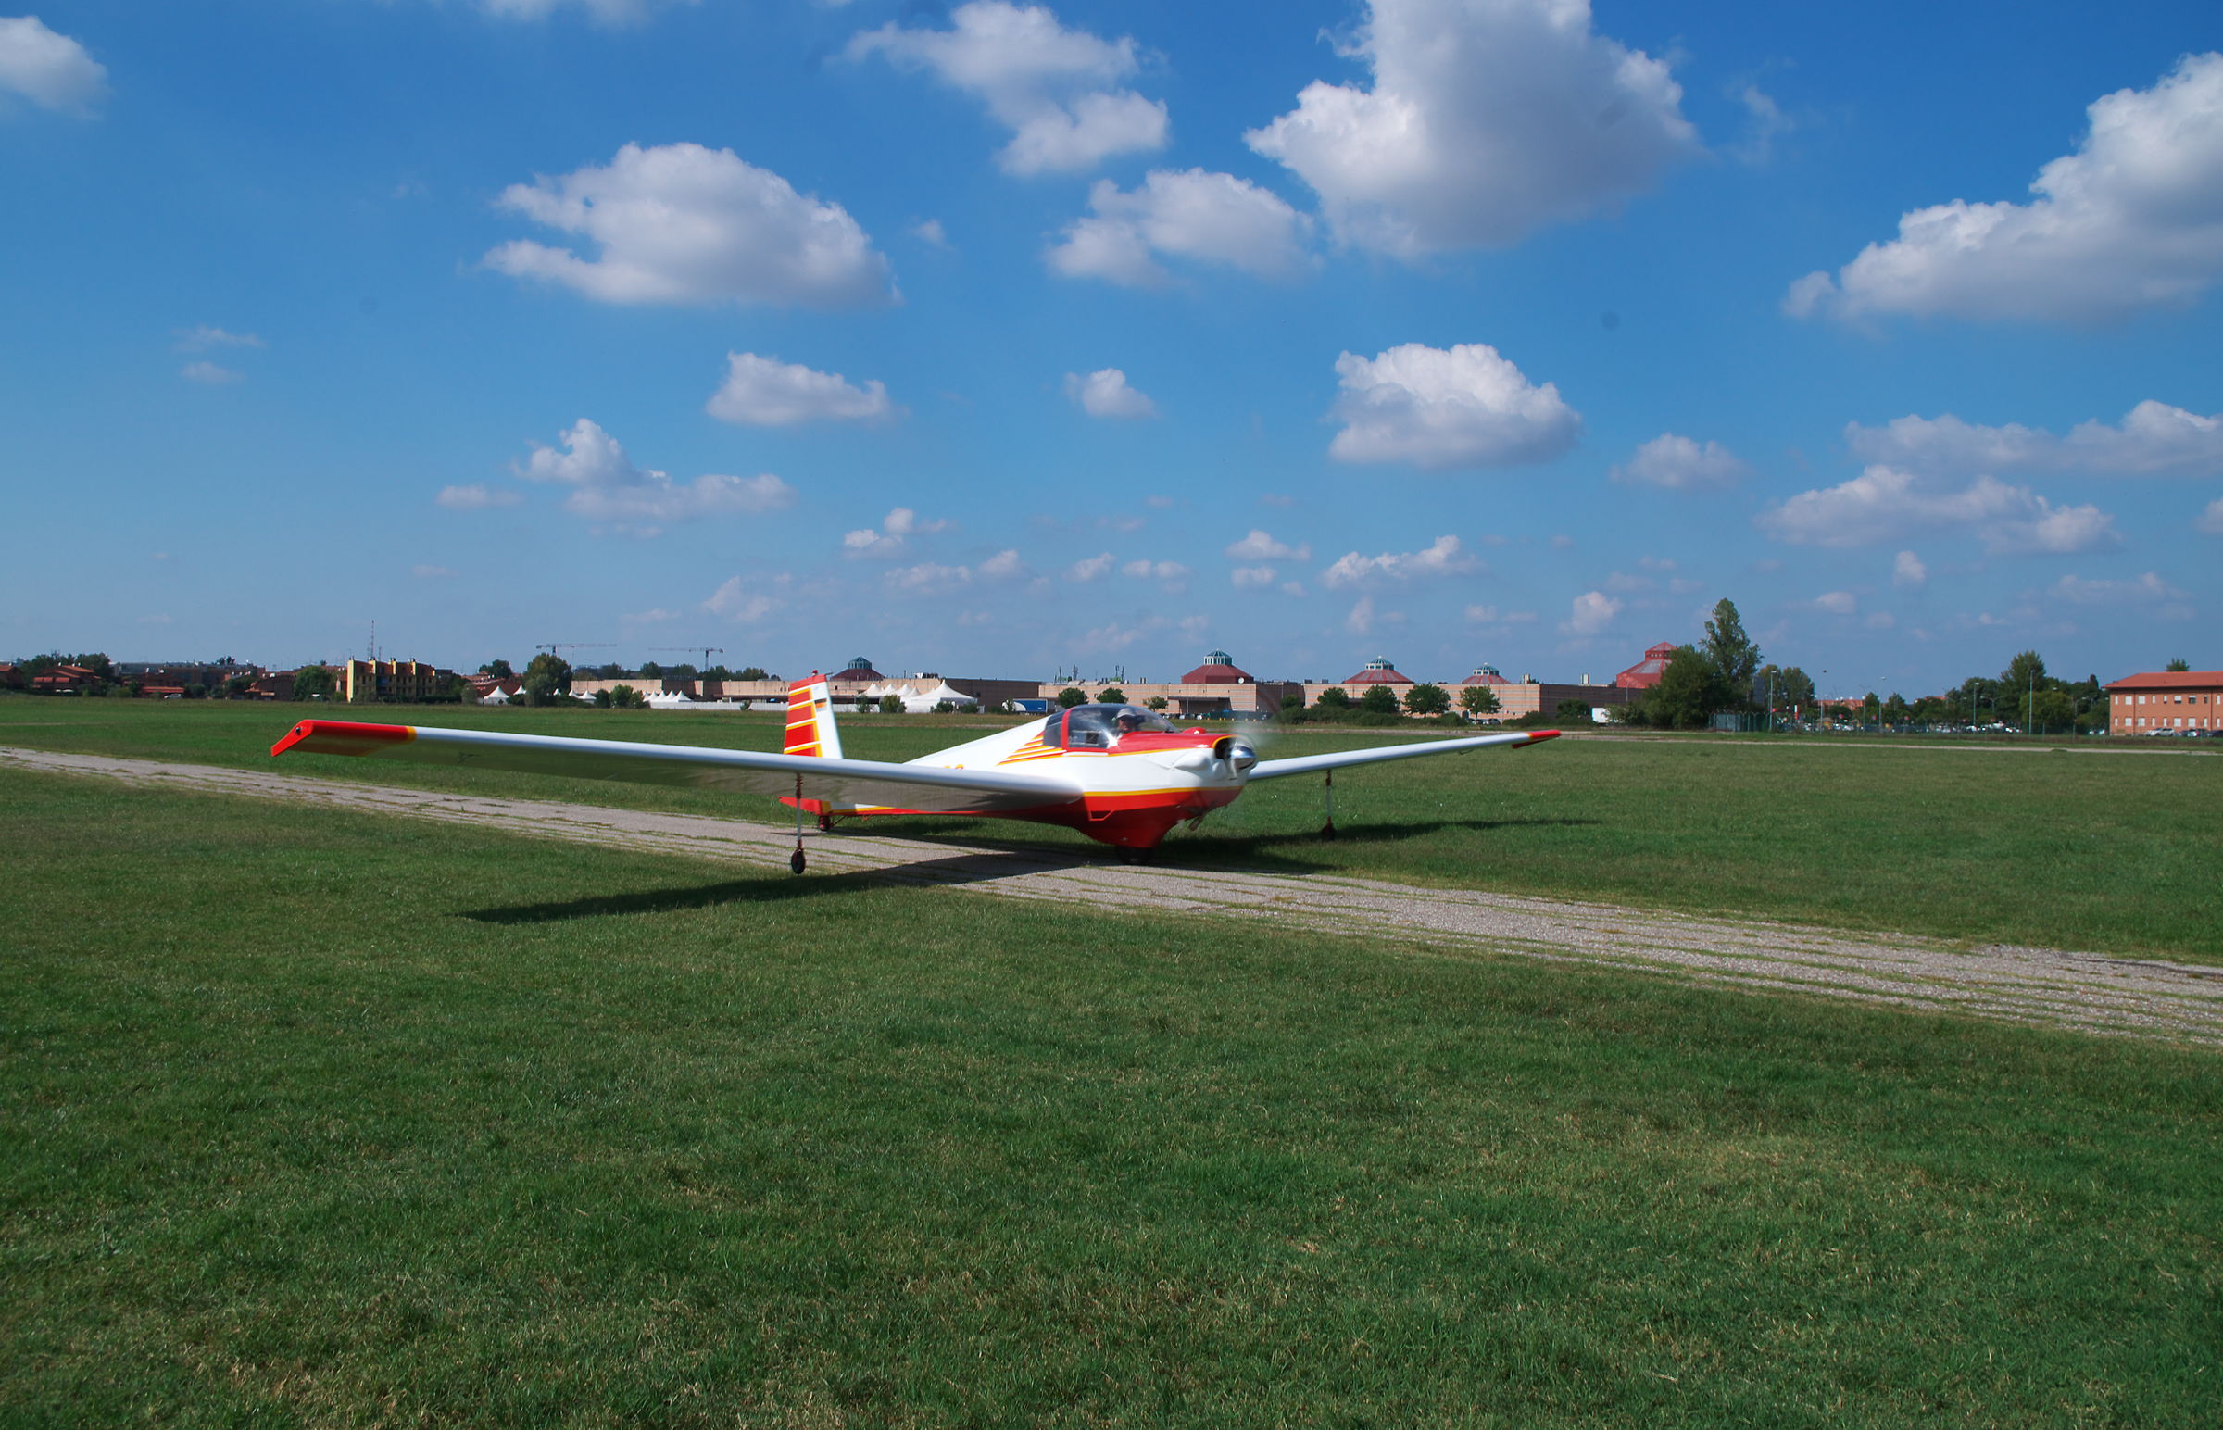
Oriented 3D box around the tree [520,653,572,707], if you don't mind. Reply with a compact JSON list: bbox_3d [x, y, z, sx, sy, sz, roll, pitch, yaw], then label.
[{"bbox_3d":[-117.196,-7.139,345.000,10.400,10.800,10.400,1,0,0],"label":"tree"}]

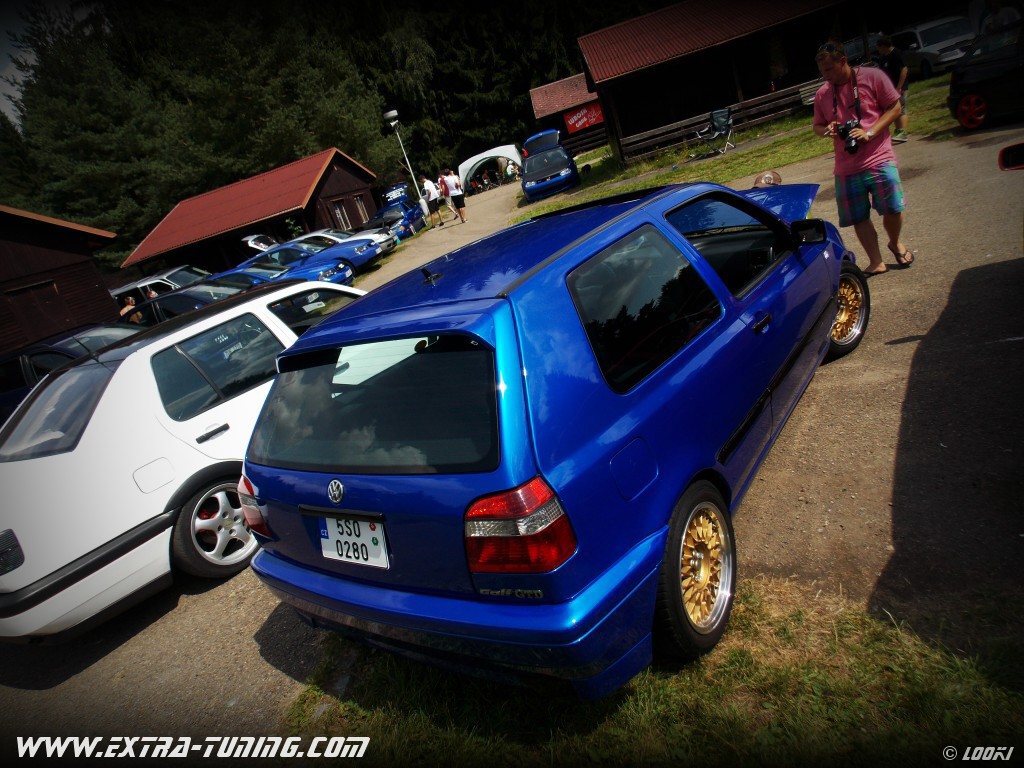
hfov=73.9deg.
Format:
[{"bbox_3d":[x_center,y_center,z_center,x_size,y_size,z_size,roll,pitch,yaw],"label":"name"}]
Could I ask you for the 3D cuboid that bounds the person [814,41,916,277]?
[{"bbox_3d":[2.624,-1.665,5.101,0.450,1.730,0.580,-32,22,-37],"label":"person"}]

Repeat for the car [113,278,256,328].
[{"bbox_3d":[-6.946,-1.524,15.260,4.100,1.400,1.700,-13,18,16],"label":"car"}]

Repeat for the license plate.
[{"bbox_3d":[-0.499,0.486,2.122,0.320,0.152,0.015,-3,5,39],"label":"license plate"}]

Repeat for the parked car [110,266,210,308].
[{"bbox_3d":[-9.828,-2.655,20.605,4.300,1.520,1.720,-12,19,20],"label":"parked car"}]

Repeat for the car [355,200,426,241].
[{"bbox_3d":[-4.550,-6.133,25.670,1.700,1.420,4.000,-15,18,10],"label":"car"}]

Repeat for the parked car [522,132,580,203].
[{"bbox_3d":[1.115,-6.804,21.238,1.700,1.900,4.000,-15,18,10],"label":"parked car"}]

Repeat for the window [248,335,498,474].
[{"bbox_3d":[-0.490,0.079,2.184,1.200,0.400,0.090,-3,-15,39],"label":"window"}]

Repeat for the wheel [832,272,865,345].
[{"bbox_3d":[1.945,-0.449,4.110,0.425,0.425,0.170,-29,21,-32],"label":"wheel"}]

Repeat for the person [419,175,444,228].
[{"bbox_3d":[-2.741,-6.102,22.849,0.420,1.770,0.520,2,26,47],"label":"person"}]

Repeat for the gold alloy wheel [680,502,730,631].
[{"bbox_3d":[0.583,0.602,2.268,0.170,0.425,0.425,-3,23,39],"label":"gold alloy wheel"}]

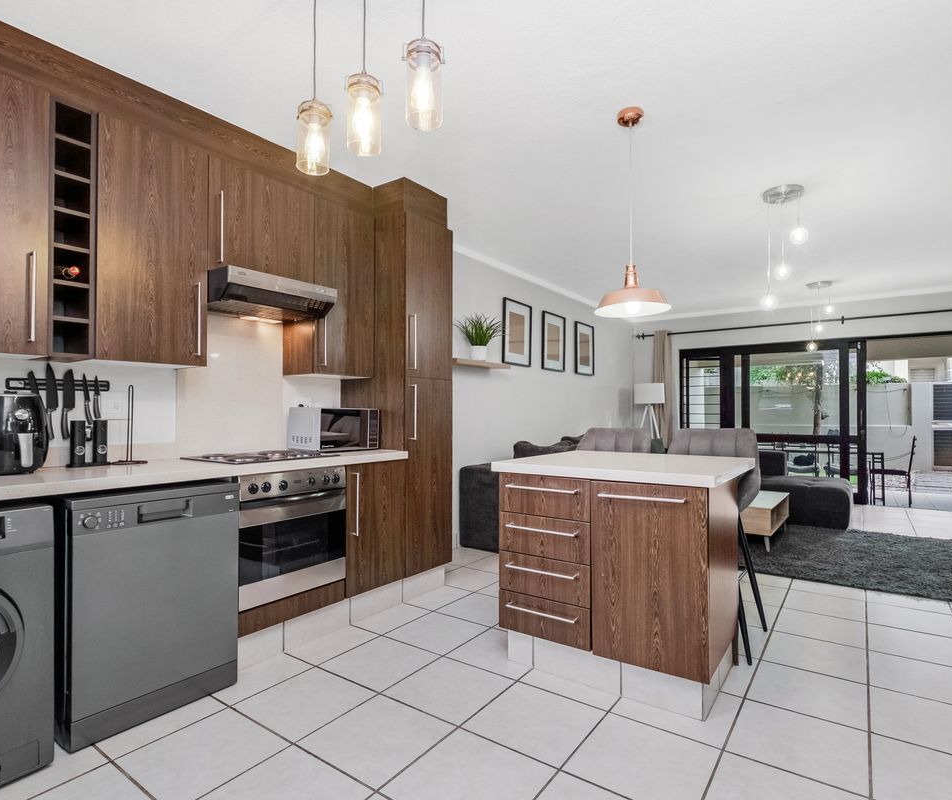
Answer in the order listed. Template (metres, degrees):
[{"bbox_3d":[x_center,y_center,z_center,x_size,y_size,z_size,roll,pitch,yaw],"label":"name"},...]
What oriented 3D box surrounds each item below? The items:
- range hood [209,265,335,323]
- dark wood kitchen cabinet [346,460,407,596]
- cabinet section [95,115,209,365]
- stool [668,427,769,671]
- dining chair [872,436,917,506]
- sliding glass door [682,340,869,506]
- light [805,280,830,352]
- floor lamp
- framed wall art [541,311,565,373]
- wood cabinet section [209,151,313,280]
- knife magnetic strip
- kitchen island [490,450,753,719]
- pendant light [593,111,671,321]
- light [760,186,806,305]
[{"bbox_3d":[-1.161,-0.530,2.690,0.503,0.160,0.610,-1,-2,36],"label":"range hood"},{"bbox_3d":[-0.801,0.727,3.045,0.595,0.705,0.452,-1,-2,36],"label":"dark wood kitchen cabinet"},{"bbox_3d":[-1.543,-0.676,2.328,0.310,1.025,0.440,-1,-2,39],"label":"cabinet section"},{"bbox_3d":[1.239,0.700,2.667,0.480,1.091,0.510,-1,-2,37],"label":"stool"},{"bbox_3d":[5.426,0.902,6.508,0.460,0.890,0.430,-1,-2,38],"label":"dining chair"},{"bbox_3d":[4.108,0.283,7.114,2.240,2.138,0.120,-1,-2,36],"label":"sliding glass door"},{"bbox_3d":[3.982,-0.939,5.783,0.290,0.800,0.290,-1,-2,36],"label":"light"},{"bbox_3d":[2.632,0.550,7.545,0.520,1.632,0.520,-1,-2,36],"label":"floor lamp"},{"bbox_3d":[0.898,-0.663,5.683,0.030,0.632,0.500,-1,-2,38],"label":"framed wall art"},{"bbox_3d":[-1.221,-0.901,2.735,0.310,0.560,0.590,-1,-2,39],"label":"wood cabinet section"},{"bbox_3d":[-1.822,-0.067,2.200,0.020,0.047,0.362,-1,-2,38],"label":"knife magnetic strip"},{"bbox_3d":[0.770,0.773,2.545,1.000,0.938,0.964,-1,-2,36],"label":"kitchen island"},{"bbox_3d":[0.766,-0.898,2.459,0.380,1.050,0.380,-1,-2,36],"label":"pendant light"},{"bbox_3d":[2.020,-0.976,3.274,0.270,0.740,0.270,-1,-2,37],"label":"light"}]

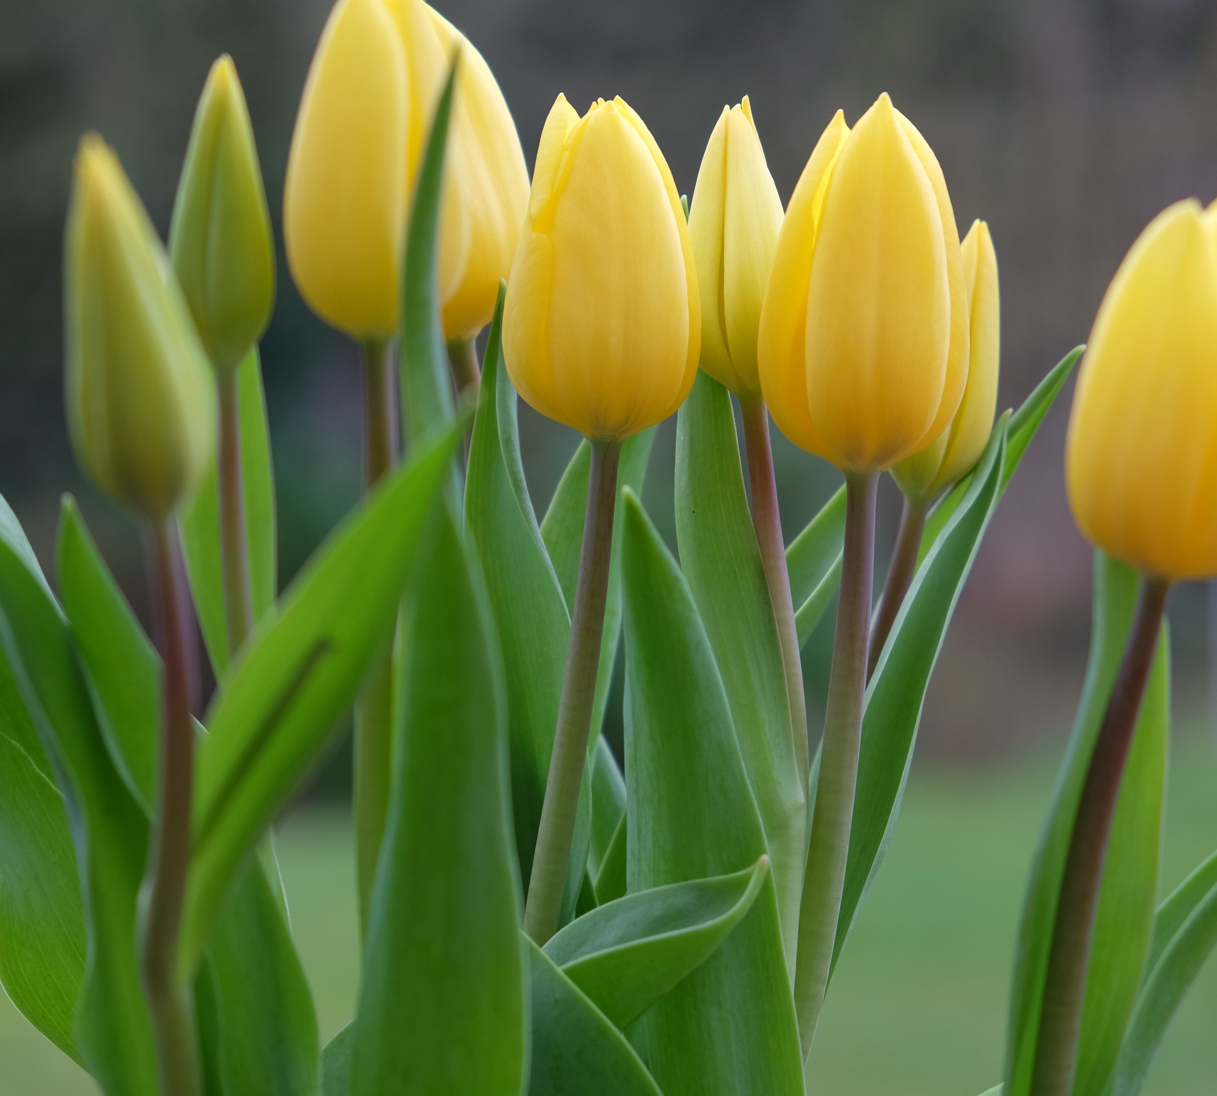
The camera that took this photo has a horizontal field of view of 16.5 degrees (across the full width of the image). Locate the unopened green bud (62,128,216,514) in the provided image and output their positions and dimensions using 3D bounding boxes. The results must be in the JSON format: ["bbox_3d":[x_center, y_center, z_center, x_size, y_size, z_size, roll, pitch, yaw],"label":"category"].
[{"bbox_3d":[-0.069,-0.032,0.615,0.020,0.056,0.021,-9,1,0],"label":"unopened green bud"}]

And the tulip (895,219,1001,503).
[{"bbox_3d":[0.065,-0.036,0.810,0.018,0.056,0.018,10,2,0],"label":"tulip"}]

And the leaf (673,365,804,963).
[{"bbox_3d":[0.022,0.020,0.725,0.019,0.108,0.018,-8,1,0],"label":"leaf"}]

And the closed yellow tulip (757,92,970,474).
[{"bbox_3d":[0.043,-0.044,0.700,0.035,0.063,0.035,2,1,0],"label":"closed yellow tulip"}]

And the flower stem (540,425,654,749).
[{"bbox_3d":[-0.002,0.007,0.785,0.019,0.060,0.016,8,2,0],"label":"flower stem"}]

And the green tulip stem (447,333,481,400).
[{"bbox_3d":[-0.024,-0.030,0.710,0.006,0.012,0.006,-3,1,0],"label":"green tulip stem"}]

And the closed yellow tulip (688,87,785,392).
[{"bbox_3d":[0.025,-0.058,0.805,0.019,0.058,0.018,-2,2,0],"label":"closed yellow tulip"}]

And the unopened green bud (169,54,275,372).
[{"bbox_3d":[-0.071,-0.062,0.770,0.019,0.059,0.020,0,2,0],"label":"unopened green bud"}]

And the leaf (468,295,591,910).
[{"bbox_3d":[-0.015,0.010,0.785,0.022,0.116,0.022,-4,2,0],"label":"leaf"}]

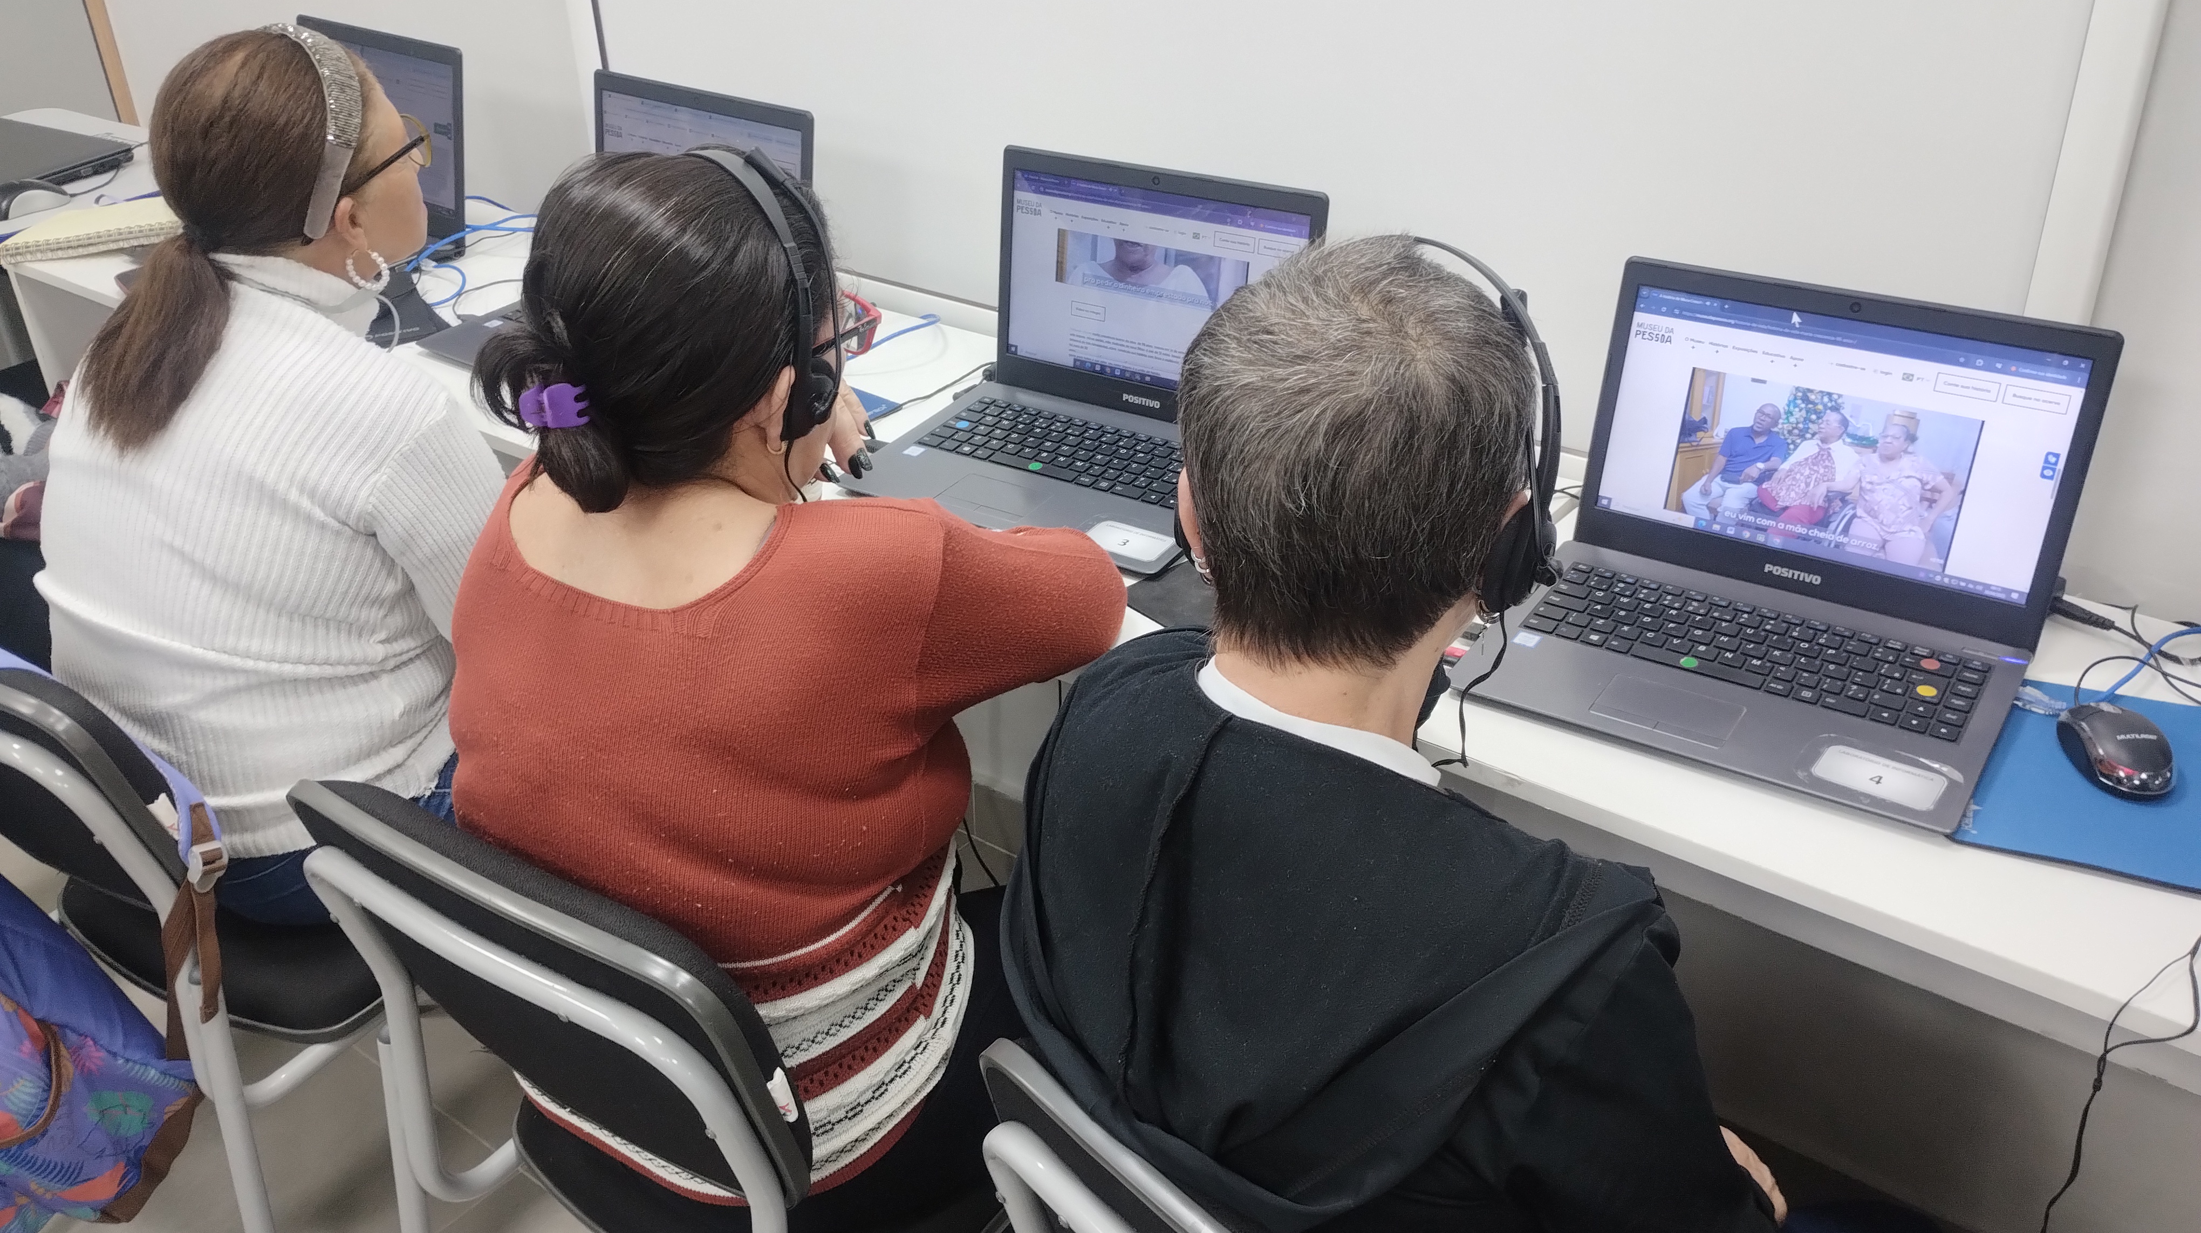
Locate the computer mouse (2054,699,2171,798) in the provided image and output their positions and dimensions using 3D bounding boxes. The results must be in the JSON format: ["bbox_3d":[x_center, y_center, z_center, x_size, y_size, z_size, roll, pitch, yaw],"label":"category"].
[{"bbox_3d":[0.662,0.082,1.159,0.057,0.035,0.093,-1,30,2],"label":"computer mouse"}]

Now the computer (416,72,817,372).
[{"bbox_3d":[-0.508,-0.393,1.852,0.338,0.242,0.298,19,36,32],"label":"computer"}]

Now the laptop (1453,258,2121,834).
[{"bbox_3d":[0.460,-0.063,1.219,0.338,0.244,0.289,17,35,30],"label":"laptop"}]

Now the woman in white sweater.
[{"bbox_3d":[-0.600,0.054,1.645,0.460,1.160,0.630,18,35,30],"label":"woman in white sweater"}]

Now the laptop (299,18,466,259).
[{"bbox_3d":[-0.971,-0.551,2.155,0.338,0.243,0.294,19,36,31],"label":"laptop"}]

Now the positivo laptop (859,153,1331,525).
[{"bbox_3d":[-0.022,-0.229,1.535,0.338,0.245,0.282,18,35,30],"label":"positivo laptop"}]

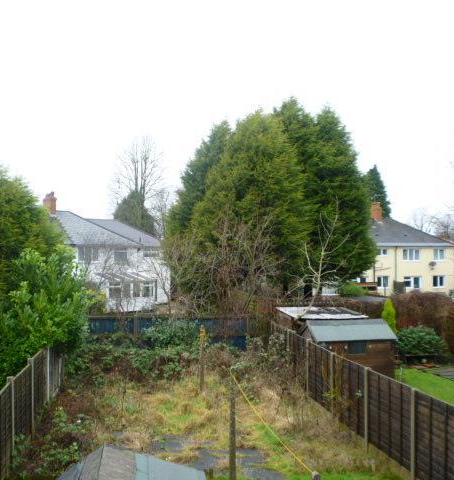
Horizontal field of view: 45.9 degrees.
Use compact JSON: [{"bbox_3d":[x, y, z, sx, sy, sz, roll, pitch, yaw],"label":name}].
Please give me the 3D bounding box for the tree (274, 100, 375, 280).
[{"bbox_3d":[5.637,-2.265,31.000,5.800,11.600,5.600,0,-1,-11],"label":"tree"}]

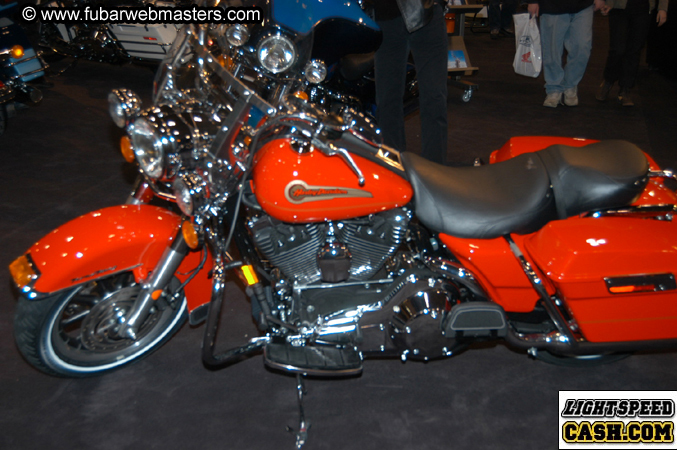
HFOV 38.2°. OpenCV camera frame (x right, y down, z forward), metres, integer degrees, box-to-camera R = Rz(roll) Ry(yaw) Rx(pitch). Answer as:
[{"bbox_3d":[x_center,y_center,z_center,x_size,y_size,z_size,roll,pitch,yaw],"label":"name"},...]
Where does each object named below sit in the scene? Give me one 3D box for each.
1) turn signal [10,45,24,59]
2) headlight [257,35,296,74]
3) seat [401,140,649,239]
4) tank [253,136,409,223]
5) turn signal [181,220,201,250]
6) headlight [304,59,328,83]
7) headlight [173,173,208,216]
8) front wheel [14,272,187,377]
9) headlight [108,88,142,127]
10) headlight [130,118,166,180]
[{"bbox_3d":[-2.018,-1.093,6.160,0.080,0.080,0.070,2,18,-3],"label":"turn signal"},{"bbox_3d":[-0.299,-0.834,4.726,0.193,0.193,0.100,23,21,-19],"label":"headlight"},{"bbox_3d":[0.594,-0.134,3.120,0.810,0.250,0.370,0,31,-10],"label":"seat"},{"bbox_3d":[-0.032,-0.167,2.985,0.500,0.240,0.340,0,31,-10],"label":"tank"},{"bbox_3d":[-0.403,0.024,2.781,0.060,0.087,0.087,-19,50,-30],"label":"turn signal"},{"bbox_3d":[-0.113,-0.758,4.788,0.120,0.120,0.100,23,21,-19],"label":"headlight"},{"bbox_3d":[-0.389,-0.085,2.670,0.110,0.120,0.120,-19,50,-30],"label":"headlight"},{"bbox_3d":[-0.709,0.253,3.112,0.635,0.635,0.135,-11,46,-37],"label":"front wheel"},{"bbox_3d":[-0.622,-0.348,2.903,0.110,0.120,0.120,-19,50,-30],"label":"headlight"},{"bbox_3d":[-0.512,-0.223,2.772,0.100,0.190,0.190,-19,50,-30],"label":"headlight"}]

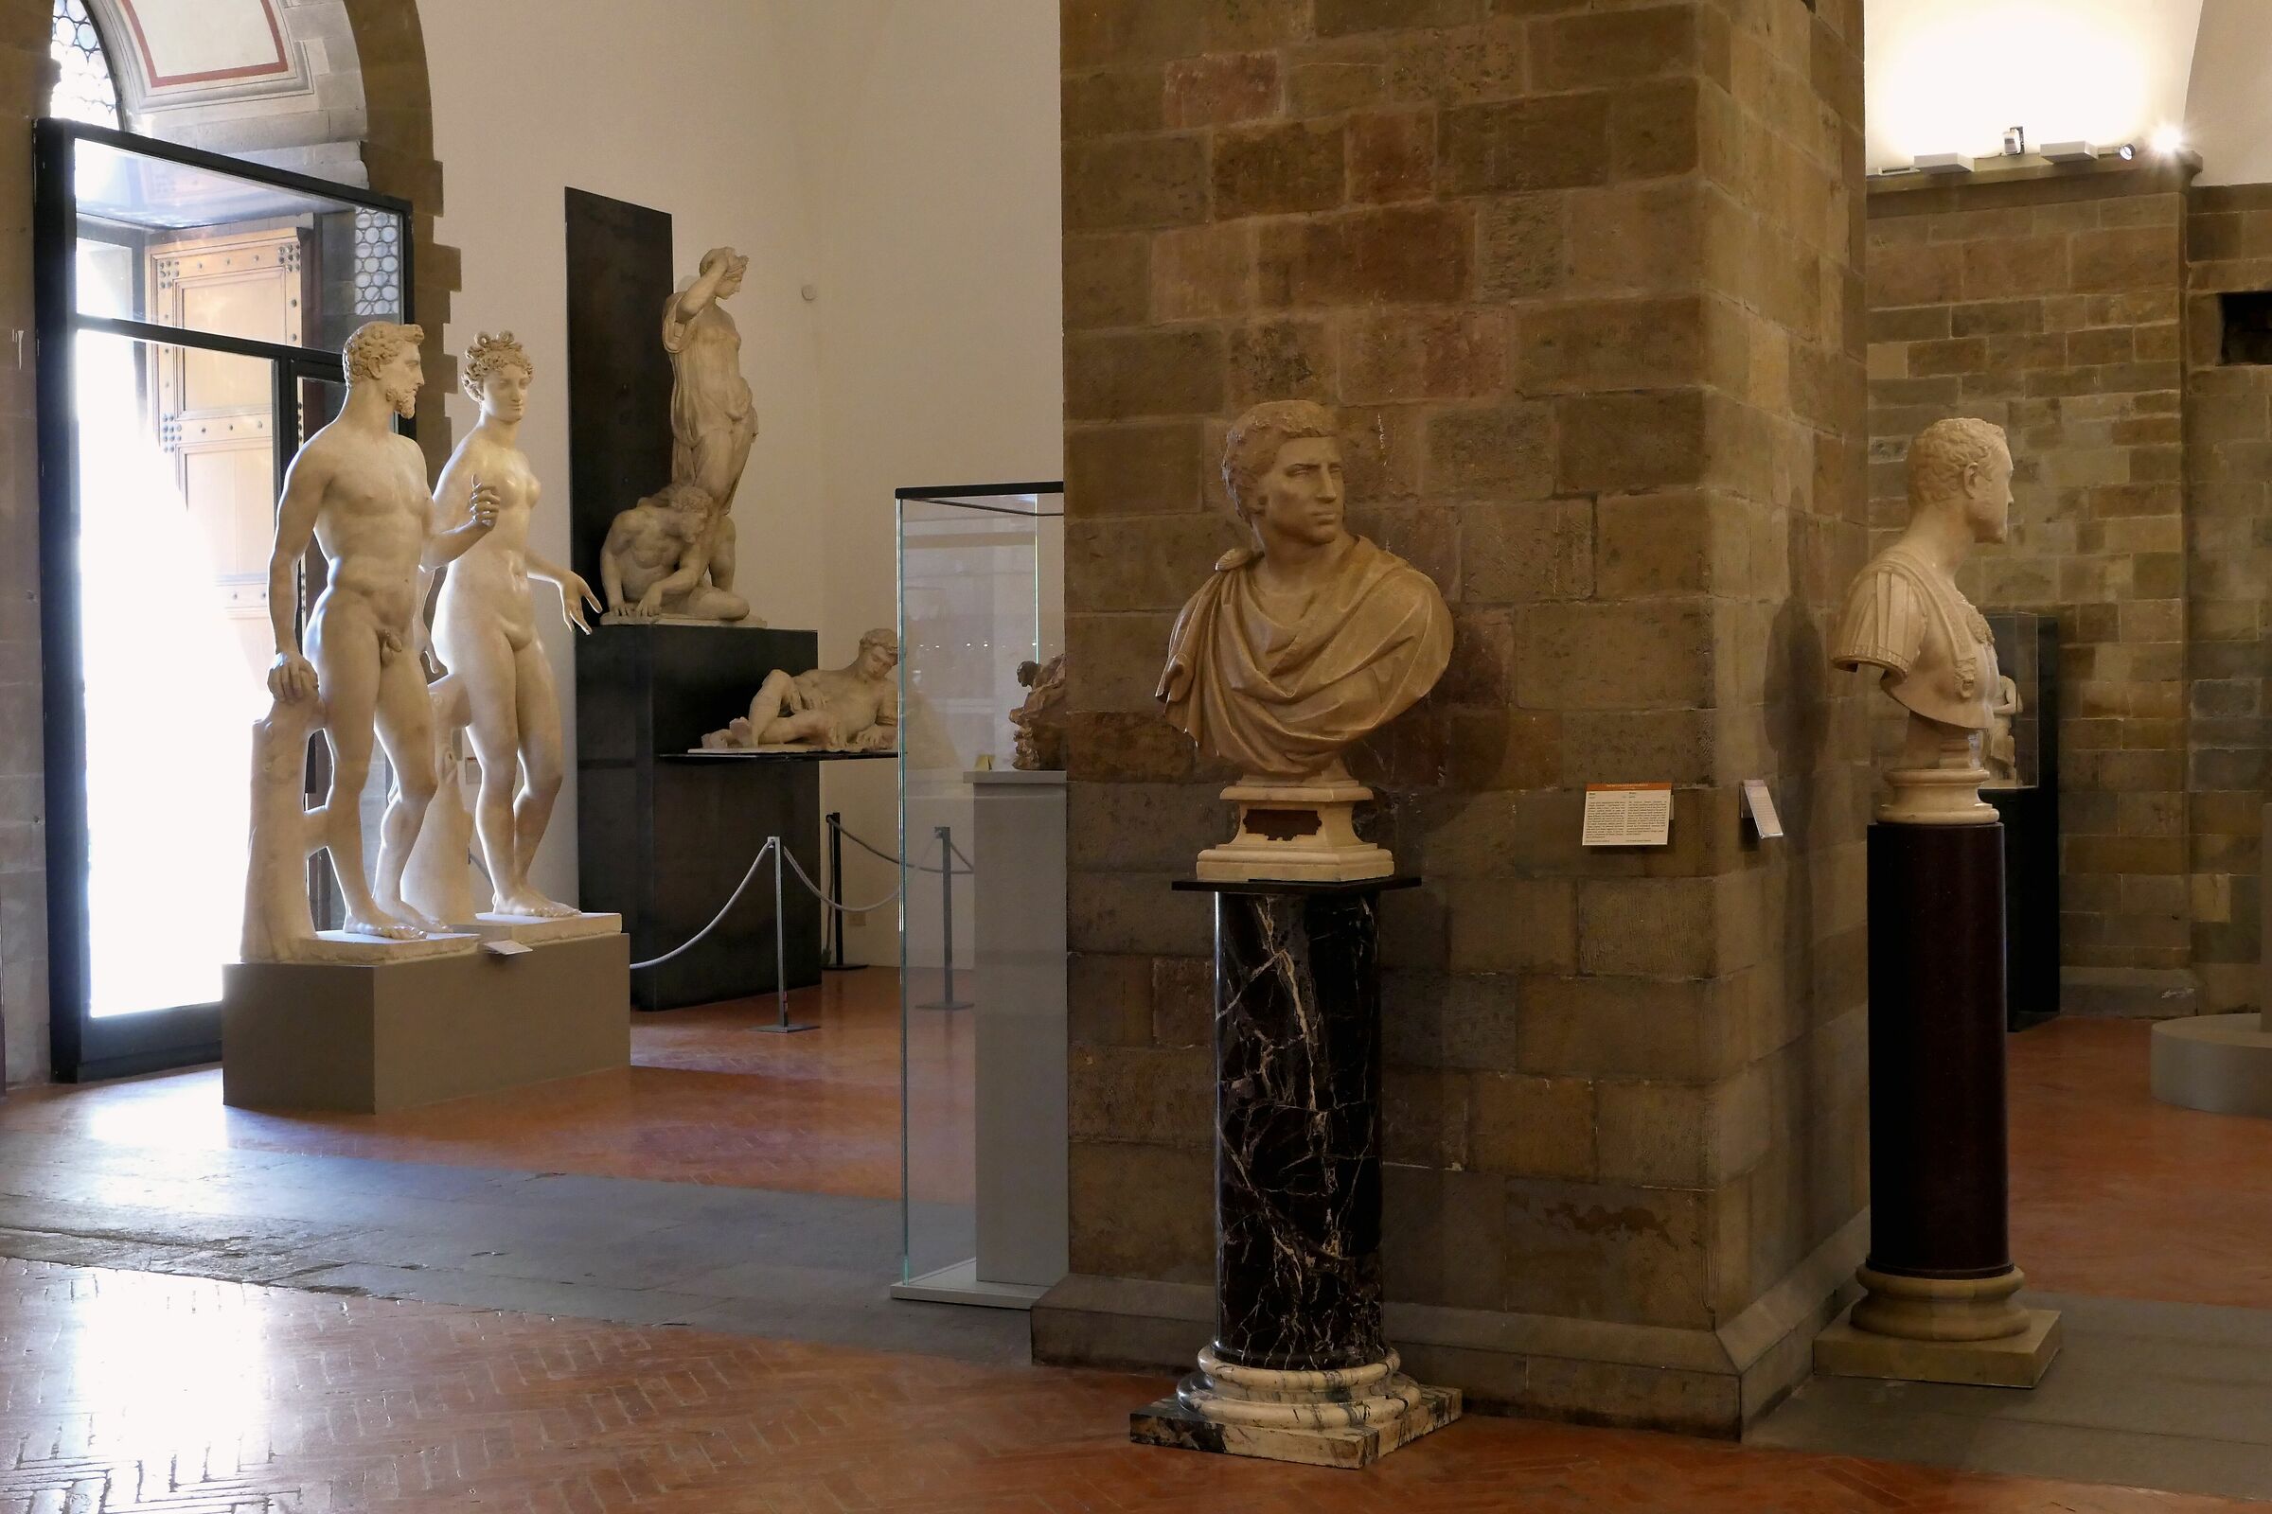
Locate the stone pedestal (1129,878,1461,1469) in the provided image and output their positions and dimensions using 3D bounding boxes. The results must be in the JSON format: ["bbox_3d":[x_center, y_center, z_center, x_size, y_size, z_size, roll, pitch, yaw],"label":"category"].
[{"bbox_3d":[0.322,0.789,6.143,0.485,1.097,0.485,0,2,27],"label":"stone pedestal"}]

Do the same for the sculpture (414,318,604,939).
[{"bbox_3d":[-2.449,-0.467,11.992,0.570,2.351,0.630,0,2,30],"label":"sculpture"}]

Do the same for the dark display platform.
[{"bbox_3d":[-2.110,0.259,14.938,0.430,1.780,1.450,0,1,25],"label":"dark display platform"}]

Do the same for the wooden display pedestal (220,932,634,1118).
[{"bbox_3d":[-2.629,0.973,11.633,0.640,0.515,1.515,0,1,25],"label":"wooden display pedestal"}]

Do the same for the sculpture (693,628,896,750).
[{"bbox_3d":[-1.617,-0.318,14.776,0.480,0.585,1.250,0,2,27],"label":"sculpture"}]

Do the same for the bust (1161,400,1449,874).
[{"bbox_3d":[0.314,-0.232,6.119,0.590,0.946,0.360,0,2,27],"label":"bust"}]

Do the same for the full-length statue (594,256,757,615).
[{"bbox_3d":[-2.172,-1.530,14.738,0.450,1.807,0.820,0,2,27],"label":"full-length statue"}]

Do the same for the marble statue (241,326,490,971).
[{"bbox_3d":[-2.768,-0.426,11.258,0.600,2.309,0.660,0,2,28],"label":"marble statue"}]

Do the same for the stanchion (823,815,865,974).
[{"bbox_3d":[-1.515,0.704,16.141,0.220,0.824,0.220,0,1,25],"label":"stanchion"}]

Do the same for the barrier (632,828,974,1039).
[{"bbox_3d":[-1.544,0.755,13.871,1.600,0.830,0.800,-1,1,-15],"label":"barrier"}]

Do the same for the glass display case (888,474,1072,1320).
[{"bbox_3d":[-0.129,0.330,7.684,0.650,1.950,0.820,0,1,25],"label":"glass display case"}]

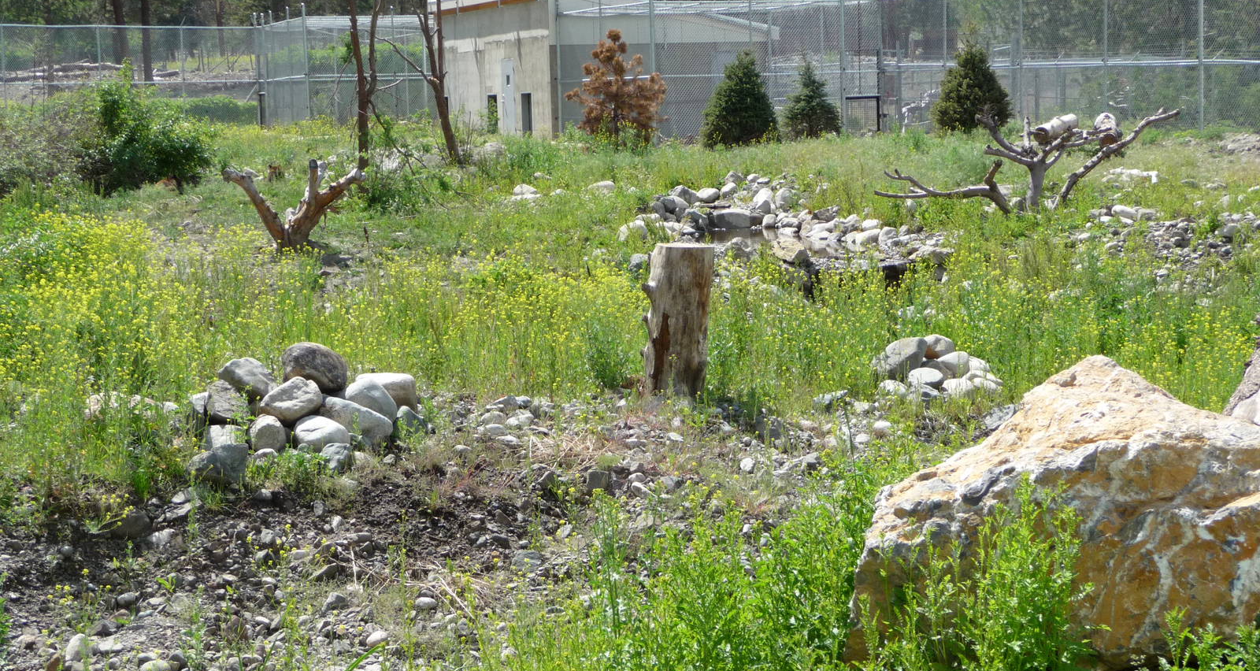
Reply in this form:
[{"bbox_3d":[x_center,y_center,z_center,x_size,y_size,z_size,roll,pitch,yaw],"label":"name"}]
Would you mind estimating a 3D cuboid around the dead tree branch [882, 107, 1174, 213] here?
[{"bbox_3d":[4.910,-2.125,30.000,3.717,1.356,2.000,-2,6,0],"label":"dead tree branch"}]

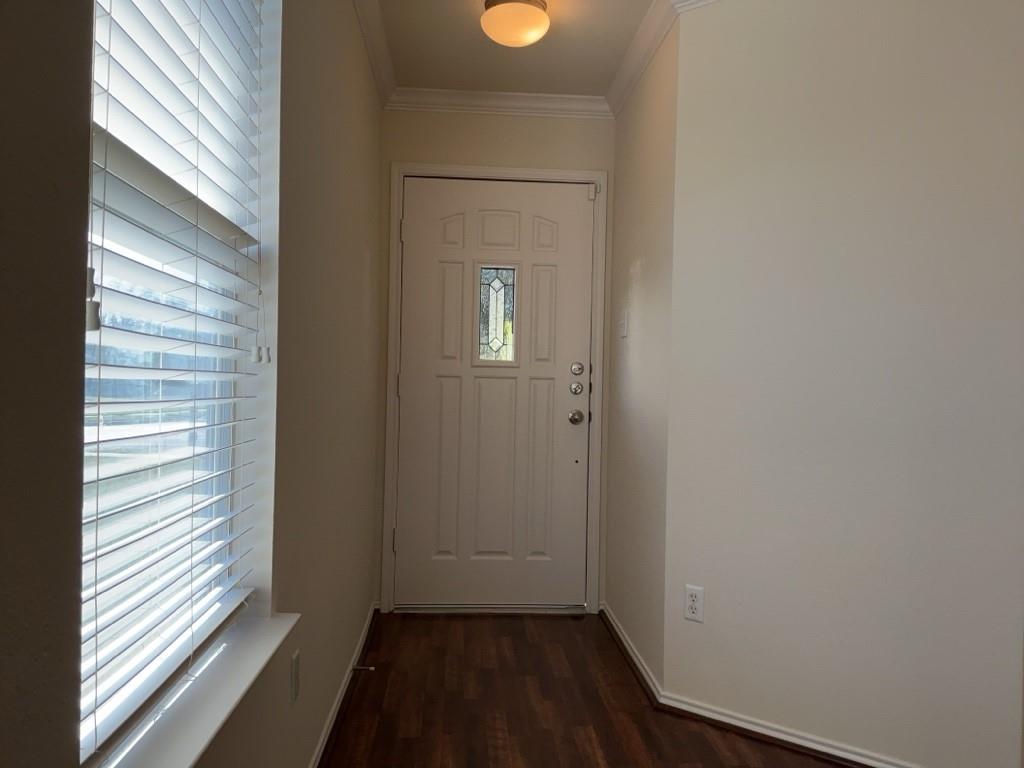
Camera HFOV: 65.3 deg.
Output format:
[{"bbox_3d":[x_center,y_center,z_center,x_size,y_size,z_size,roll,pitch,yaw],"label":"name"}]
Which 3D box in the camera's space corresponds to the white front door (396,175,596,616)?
[{"bbox_3d":[-0.078,0.046,3.843,0.914,2.032,0.050,1,1,-4],"label":"white front door"}]

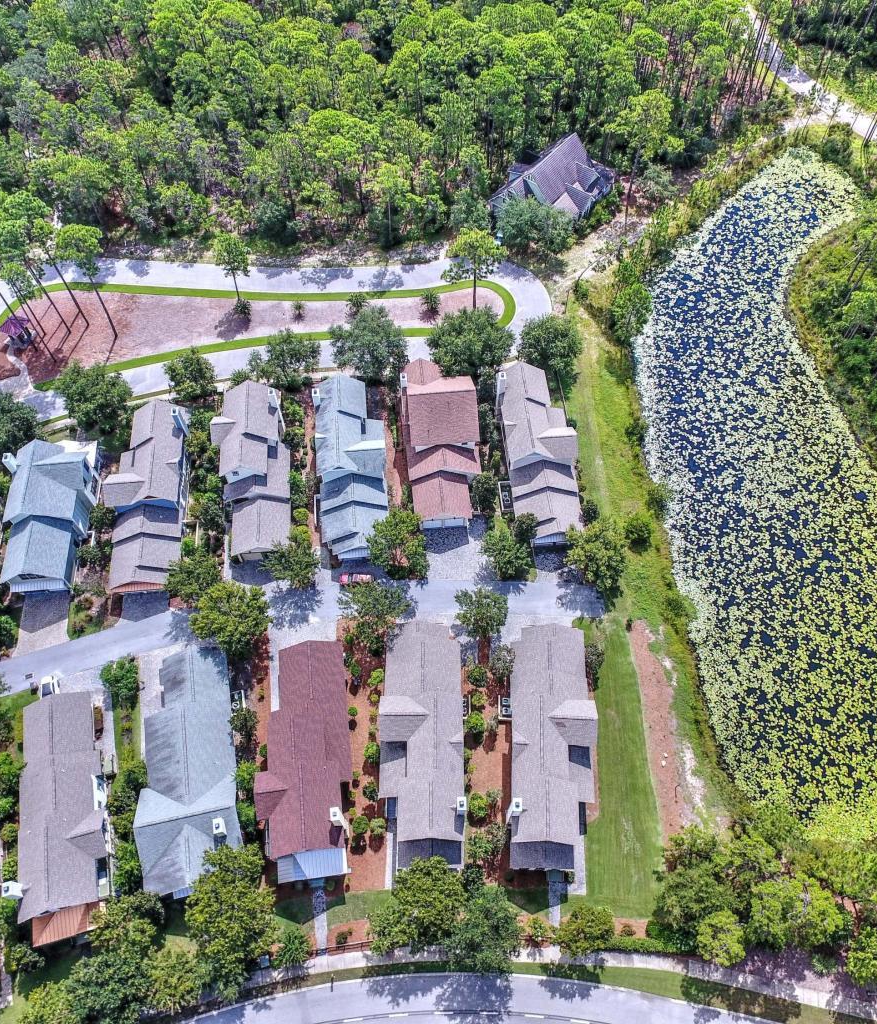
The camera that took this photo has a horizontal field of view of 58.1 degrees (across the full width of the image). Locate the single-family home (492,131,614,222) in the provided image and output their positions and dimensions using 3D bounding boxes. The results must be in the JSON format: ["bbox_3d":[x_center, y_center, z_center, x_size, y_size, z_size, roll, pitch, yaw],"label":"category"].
[{"bbox_3d":[21.124,-61.150,146.852,17.950,9.490,25.270,36,65,19],"label":"single-family home"}]

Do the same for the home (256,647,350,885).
[{"bbox_3d":[-15.711,27.782,92.075,10.520,9.800,27.340,-5,59,-4],"label":"home"}]

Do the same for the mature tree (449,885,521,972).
[{"bbox_3d":[4.904,44.380,84.110,7.700,8.200,8.200,-1,58,0],"label":"mature tree"}]

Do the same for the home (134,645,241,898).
[{"bbox_3d":[-29.659,29.875,93.602,11.000,8.400,28.600,-11,59,-6],"label":"home"}]

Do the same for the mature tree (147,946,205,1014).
[{"bbox_3d":[-26.329,47.426,80.055,5.700,7.000,5.840,-1,58,1],"label":"mature tree"}]

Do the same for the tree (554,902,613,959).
[{"bbox_3d":[15.468,44.654,83.948,5.700,6.300,5.700,0,59,0],"label":"tree"}]

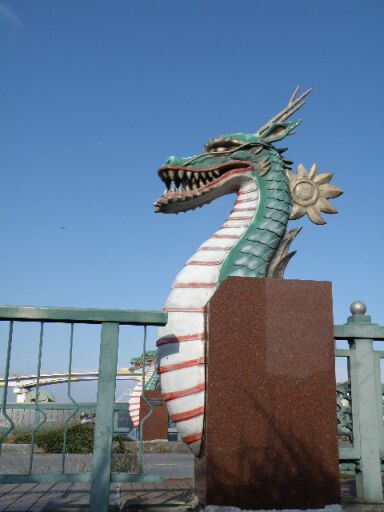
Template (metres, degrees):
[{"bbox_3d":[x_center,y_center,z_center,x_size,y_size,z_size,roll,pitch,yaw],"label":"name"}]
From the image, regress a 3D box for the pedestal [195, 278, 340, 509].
[{"bbox_3d":[0.399,0.758,3.294,0.690,1.170,0.504,3,-15,-6],"label":"pedestal"}]

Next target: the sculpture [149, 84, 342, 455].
[{"bbox_3d":[0.354,-0.008,3.488,1.179,2.309,0.410,3,-15,-6],"label":"sculpture"}]

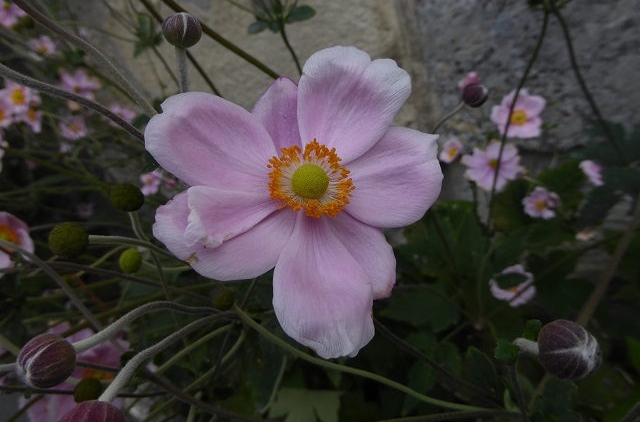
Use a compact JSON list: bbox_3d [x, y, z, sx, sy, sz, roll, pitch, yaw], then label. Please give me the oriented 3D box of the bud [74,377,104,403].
[{"bbox_3d":[-0.075,0.058,0.143,0.009,0.009,0.009,0,18,0],"label":"bud"}]

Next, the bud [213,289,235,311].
[{"bbox_3d":[-0.035,0.032,0.158,0.008,0.008,0.008,0,18,0],"label":"bud"}]

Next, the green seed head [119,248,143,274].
[{"bbox_3d":[-0.064,0.017,0.150,0.008,0.008,0.008,0,18,0],"label":"green seed head"}]

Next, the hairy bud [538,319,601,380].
[{"bbox_3d":[0.067,0.037,0.119,0.017,0.016,0.016,7,0,30],"label":"hairy bud"}]

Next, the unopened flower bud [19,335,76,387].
[{"bbox_3d":[-0.071,0.039,0.116,0.015,0.015,0.015,-31,0,-27],"label":"unopened flower bud"}]

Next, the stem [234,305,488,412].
[{"bbox_3d":[0.012,0.054,0.154,0.093,0.008,0.006,21,0,5],"label":"stem"}]

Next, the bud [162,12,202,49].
[{"bbox_3d":[-0.041,-0.054,0.132,0.011,0.011,0.011,2,12,0],"label":"bud"}]

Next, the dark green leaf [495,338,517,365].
[{"bbox_3d":[0.053,0.040,0.126,0.007,0.007,0.003,0,12,0],"label":"dark green leaf"}]

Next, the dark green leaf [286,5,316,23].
[{"bbox_3d":[-0.010,-0.102,0.230,0.015,0.003,0.009,-17,44,0],"label":"dark green leaf"}]

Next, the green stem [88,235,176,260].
[{"bbox_3d":[-0.057,0.010,0.135,0.025,0.004,0.003,15,0,-14],"label":"green stem"}]

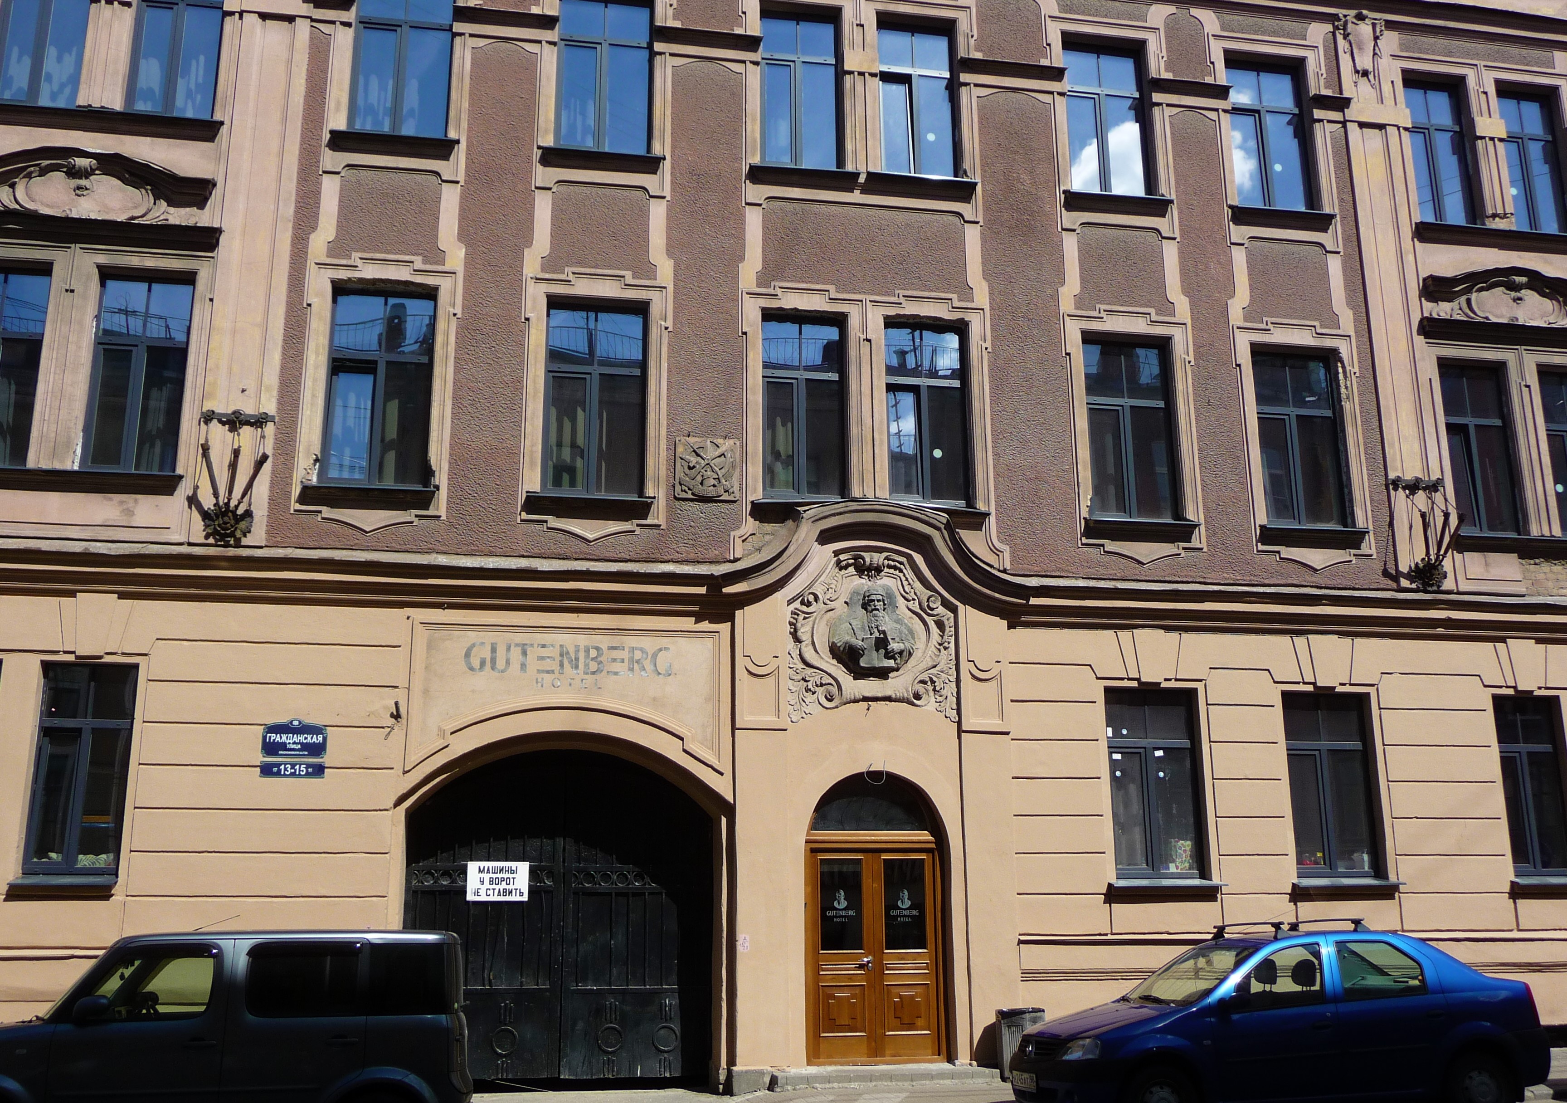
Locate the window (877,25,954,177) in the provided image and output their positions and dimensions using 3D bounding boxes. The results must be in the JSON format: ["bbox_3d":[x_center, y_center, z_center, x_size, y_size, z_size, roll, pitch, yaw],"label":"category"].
[{"bbox_3d":[1.674,-5.657,18.251,0.969,2.201,0.200,2,-14,-10],"label":"window"}]

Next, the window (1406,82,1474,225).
[{"bbox_3d":[8.463,-5.175,18.771,0.948,2.099,0.200,2,-15,-10],"label":"window"}]

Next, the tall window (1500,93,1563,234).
[{"bbox_3d":[9.779,-5.110,19.005,0.929,2.089,0.200,2,-15,-10],"label":"tall window"}]

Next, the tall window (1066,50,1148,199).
[{"bbox_3d":[3.983,-5.359,17.965,1.105,2.077,0.200,2,-15,-10],"label":"tall window"}]

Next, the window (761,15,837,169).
[{"bbox_3d":[0.210,-5.685,17.974,0.991,2.186,0.200,2,-14,-10],"label":"window"}]

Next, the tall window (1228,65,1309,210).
[{"bbox_3d":[6.108,-5.257,18.344,1.126,2.086,0.200,2,-15,-10],"label":"tall window"}]

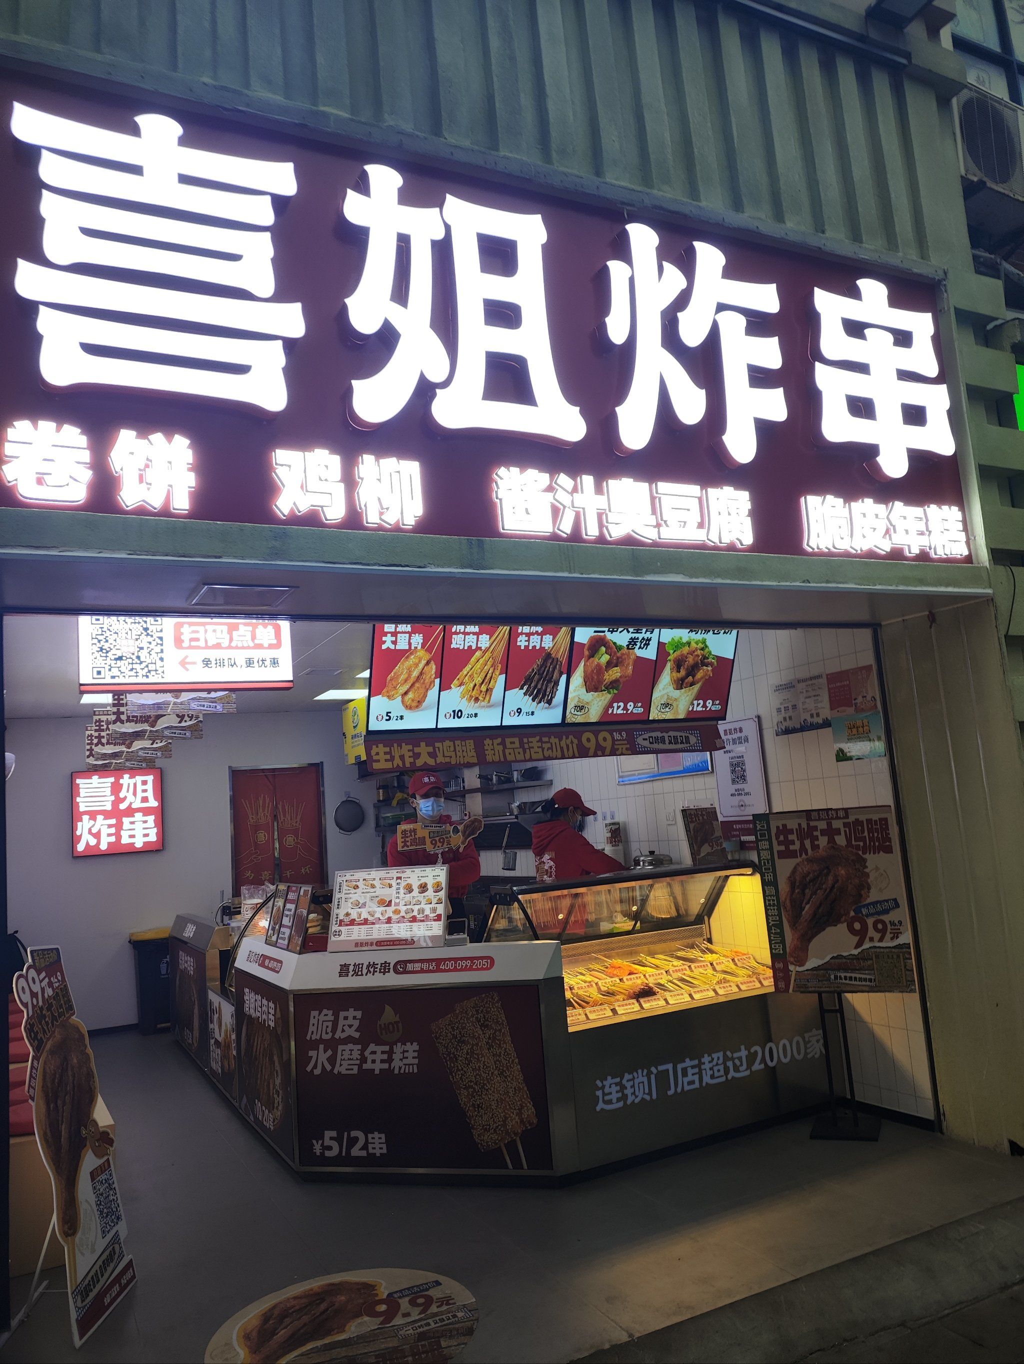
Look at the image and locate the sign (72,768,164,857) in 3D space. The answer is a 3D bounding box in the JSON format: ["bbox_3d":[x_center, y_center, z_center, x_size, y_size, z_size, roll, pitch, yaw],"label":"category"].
[{"bbox_3d":[-3.223,1.061,8.064,0.675,0.675,0.080,-1,-8,-26],"label":"sign"}]

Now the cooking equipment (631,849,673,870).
[{"bbox_3d":[0.756,0.951,5.300,0.210,0.100,0.220,-4,-7,-1],"label":"cooking equipment"}]

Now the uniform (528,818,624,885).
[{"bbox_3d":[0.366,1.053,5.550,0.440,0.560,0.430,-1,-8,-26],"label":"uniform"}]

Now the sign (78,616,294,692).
[{"bbox_3d":[-1.342,-0.135,4.092,0.838,0.360,0.100,-1,-8,-26],"label":"sign"}]

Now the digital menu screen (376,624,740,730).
[{"bbox_3d":[0.254,-0.080,4.659,1.919,0.560,0.070,-1,14,-26],"label":"digital menu screen"}]

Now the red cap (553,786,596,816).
[{"bbox_3d":[0.348,0.675,5.550,0.250,0.140,0.175,14,-15,-23],"label":"red cap"}]

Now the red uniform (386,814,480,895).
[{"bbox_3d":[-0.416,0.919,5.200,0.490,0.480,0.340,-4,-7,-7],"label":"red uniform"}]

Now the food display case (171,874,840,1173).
[{"bbox_3d":[-0.456,1.758,5.984,2.550,1.147,4.170,-1,-8,-26],"label":"food display case"}]

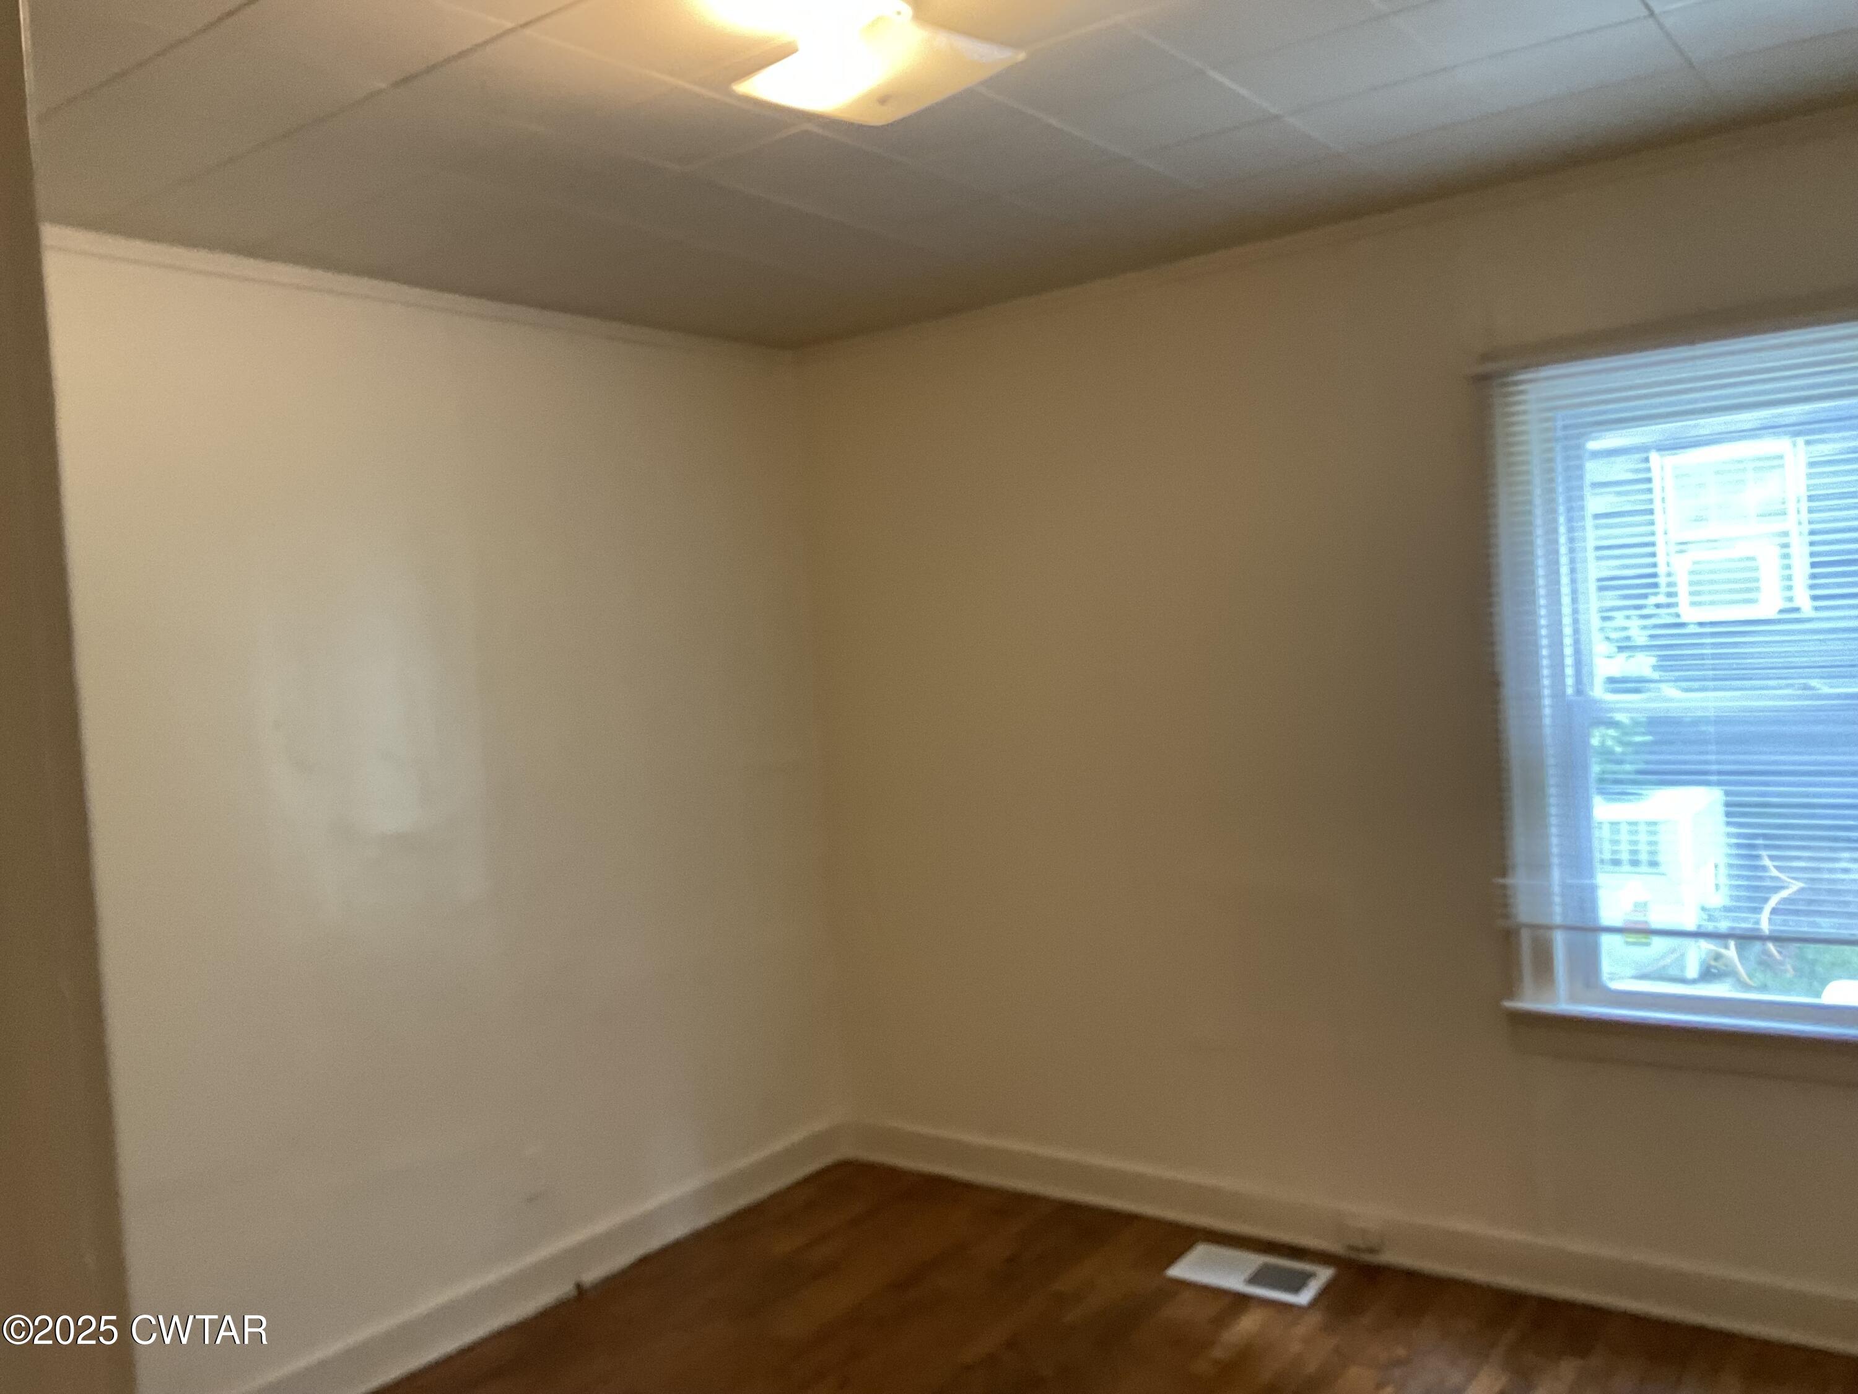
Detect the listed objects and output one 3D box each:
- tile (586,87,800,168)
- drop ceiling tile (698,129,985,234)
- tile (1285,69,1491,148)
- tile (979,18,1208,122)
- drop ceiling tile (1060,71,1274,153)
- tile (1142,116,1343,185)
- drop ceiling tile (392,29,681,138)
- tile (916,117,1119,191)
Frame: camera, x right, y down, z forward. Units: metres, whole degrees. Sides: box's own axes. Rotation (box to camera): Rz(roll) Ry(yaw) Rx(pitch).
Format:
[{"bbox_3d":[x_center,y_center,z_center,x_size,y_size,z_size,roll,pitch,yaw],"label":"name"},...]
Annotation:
[{"bbox_3d":[-0.427,-0.971,2.638,0.305,0.017,0.305,-3,2,37],"label":"tile"},{"bbox_3d":[-0.166,-1.001,3.013,0.305,0.017,0.610,-3,2,37],"label":"drop ceiling tile"},{"bbox_3d":[0.850,-1.064,2.818,0.305,0.017,0.305,-3,2,37],"label":"tile"},{"bbox_3d":[0.242,-1.012,2.515,0.305,0.017,0.305,-3,2,37],"label":"tile"},{"bbox_3d":[0.424,-1.033,2.758,0.305,0.017,0.305,-3,2,37],"label":"drop ceiling tile"},{"bbox_3d":[0.607,-1.053,3.002,0.305,0.017,0.305,-3,2,37],"label":"tile"},{"bbox_3d":[-0.610,-0.951,2.395,0.305,0.017,0.305,-3,2,37],"label":"drop ceiling tile"},{"bbox_3d":[0.181,-1.022,2.942,0.305,0.017,0.305,-3,2,37],"label":"tile"}]

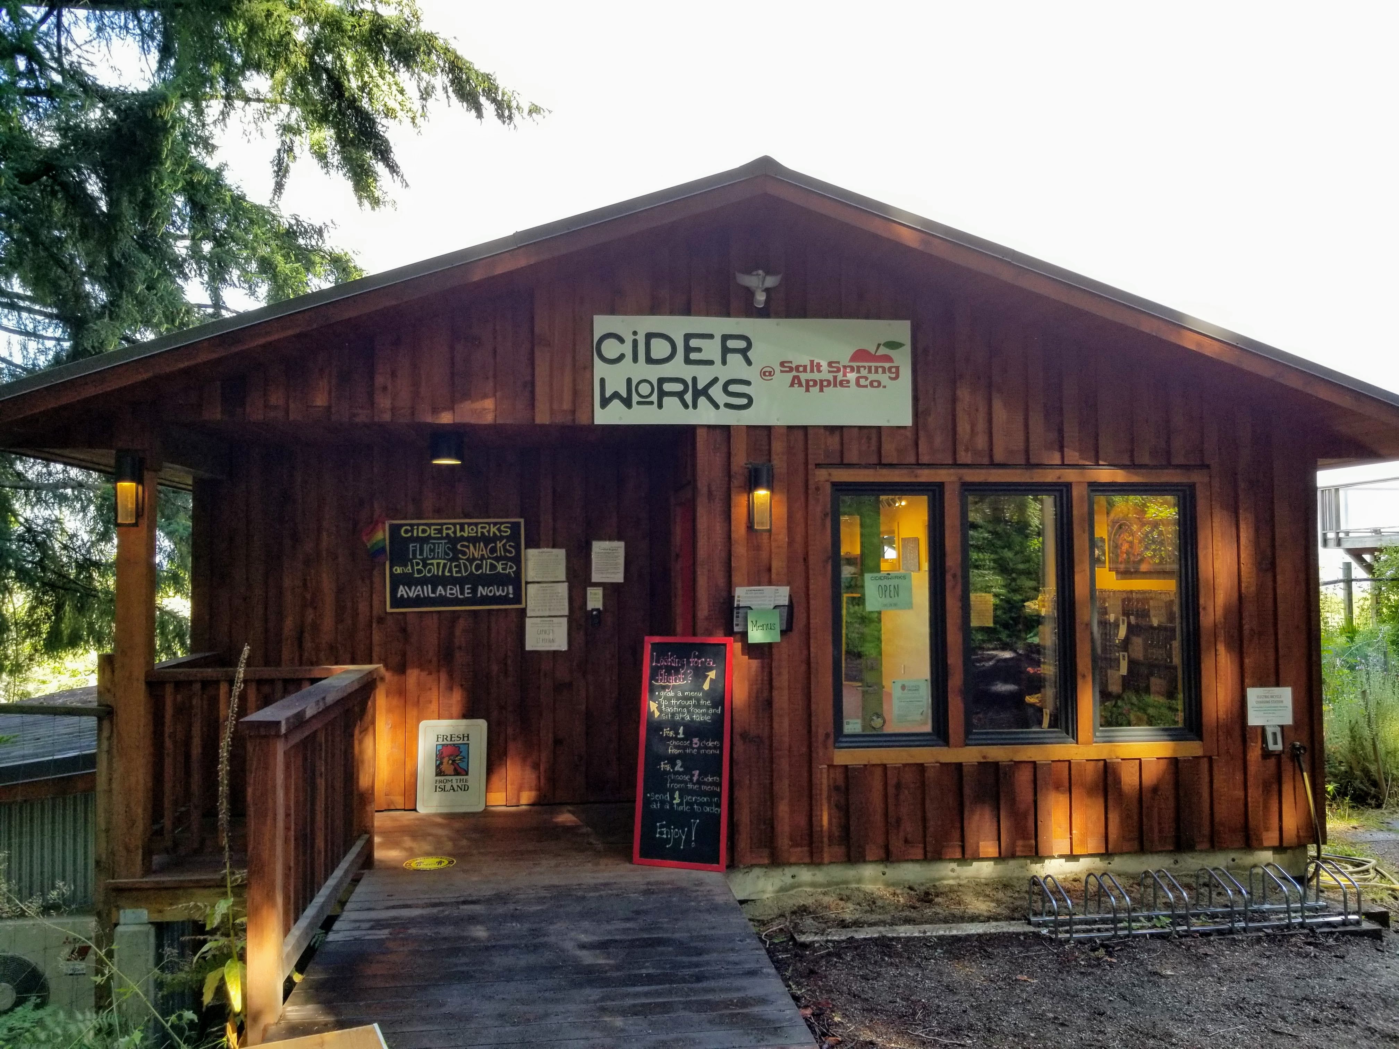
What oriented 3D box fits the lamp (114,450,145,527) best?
[{"bbox_3d":[-2.913,-0.185,5.370,0.118,0.380,0.125,0,-3,-5],"label":"lamp"}]

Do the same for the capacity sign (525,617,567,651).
[{"bbox_3d":[-1.029,0.740,7.090,0.279,0.216,0.010,0,-3,-5],"label":"capacity sign"}]

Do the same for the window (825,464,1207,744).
[{"bbox_3d":[1.867,0.511,6.130,2.211,1.553,0.110,0,-3,-5],"label":"window"}]

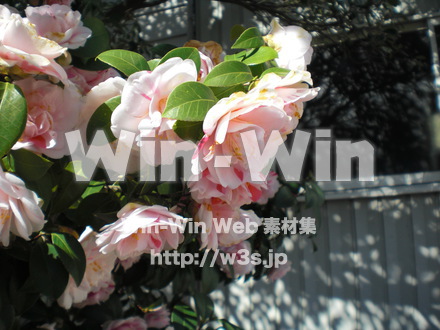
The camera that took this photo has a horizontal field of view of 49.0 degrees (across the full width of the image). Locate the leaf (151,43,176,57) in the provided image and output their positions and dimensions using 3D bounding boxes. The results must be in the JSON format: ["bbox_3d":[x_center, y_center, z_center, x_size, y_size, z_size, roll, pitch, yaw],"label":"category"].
[{"bbox_3d":[-0.076,-0.157,0.660,0.045,0.028,0.012,-6,-45,-18],"label":"leaf"}]

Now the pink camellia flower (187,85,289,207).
[{"bbox_3d":[0.020,-0.018,0.530,0.105,0.115,0.080,-1,33,4],"label":"pink camellia flower"}]

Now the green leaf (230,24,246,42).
[{"bbox_3d":[0.029,-0.181,0.680,0.045,0.034,0.013,30,-23,14],"label":"green leaf"}]

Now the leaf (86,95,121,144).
[{"bbox_3d":[-0.129,-0.051,0.540,0.036,0.060,0.018,21,-16,6],"label":"leaf"}]

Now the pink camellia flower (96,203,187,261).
[{"bbox_3d":[-0.091,0.077,0.560,0.102,0.060,0.085,-1,-35,7],"label":"pink camellia flower"}]

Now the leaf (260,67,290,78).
[{"bbox_3d":[0.074,-0.118,0.630,0.055,0.034,0.015,-7,-49,-8],"label":"leaf"}]

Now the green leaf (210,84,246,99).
[{"bbox_3d":[0.009,-0.089,0.590,0.058,0.013,0.032,-25,42,-18],"label":"green leaf"}]

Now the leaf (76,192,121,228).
[{"bbox_3d":[-0.156,0.058,0.620,0.062,0.043,0.017,-19,-37,-7],"label":"leaf"}]

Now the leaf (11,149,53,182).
[{"bbox_3d":[-0.228,0.001,0.580,0.062,0.042,0.015,18,-37,6],"label":"leaf"}]

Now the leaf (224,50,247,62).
[{"bbox_3d":[0.022,-0.136,0.610,0.036,0.022,0.011,-13,-44,-18],"label":"leaf"}]

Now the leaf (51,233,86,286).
[{"bbox_3d":[-0.180,0.112,0.570,0.038,0.068,0.014,-22,-10,-27],"label":"leaf"}]

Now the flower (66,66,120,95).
[{"bbox_3d":[-0.168,-0.106,0.630,0.078,0.055,0.050,-1,6,3],"label":"flower"}]

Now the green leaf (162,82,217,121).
[{"bbox_3d":[-0.037,-0.078,0.600,0.072,0.047,0.017,-13,-28,-14],"label":"green leaf"}]

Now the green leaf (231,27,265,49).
[{"bbox_3d":[0.036,-0.162,0.620,0.047,0.029,0.013,-13,-38,-18],"label":"green leaf"}]

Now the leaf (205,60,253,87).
[{"bbox_3d":[0.011,-0.110,0.580,0.060,0.034,0.014,-11,-38,-18],"label":"leaf"}]

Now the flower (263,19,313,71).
[{"bbox_3d":[0.087,-0.155,0.620,0.055,0.064,0.064,2,-10,-18],"label":"flower"}]

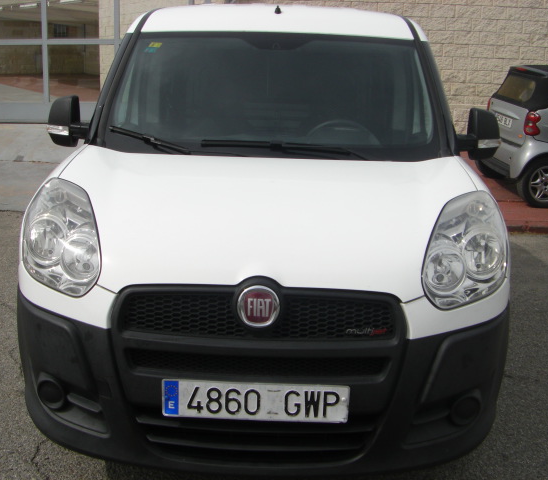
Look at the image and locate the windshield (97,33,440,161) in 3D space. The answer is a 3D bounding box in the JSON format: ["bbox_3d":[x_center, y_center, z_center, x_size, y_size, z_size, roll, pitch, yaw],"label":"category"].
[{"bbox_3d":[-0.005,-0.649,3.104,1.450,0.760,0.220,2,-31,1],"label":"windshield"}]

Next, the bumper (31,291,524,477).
[{"bbox_3d":[-0.048,0.377,2.193,1.760,0.550,0.560,2,11,1],"label":"bumper"}]

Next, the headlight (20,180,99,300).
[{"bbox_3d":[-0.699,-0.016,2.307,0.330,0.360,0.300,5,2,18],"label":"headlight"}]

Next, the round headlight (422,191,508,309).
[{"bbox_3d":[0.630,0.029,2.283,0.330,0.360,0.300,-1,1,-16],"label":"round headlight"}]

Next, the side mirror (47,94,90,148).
[{"bbox_3d":[-0.959,-0.549,3.249,0.210,0.245,0.170,2,11,1],"label":"side mirror"}]

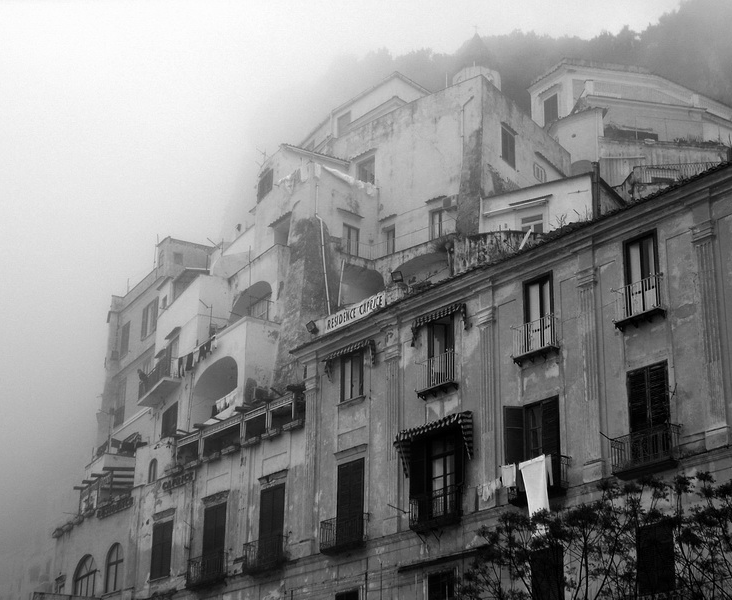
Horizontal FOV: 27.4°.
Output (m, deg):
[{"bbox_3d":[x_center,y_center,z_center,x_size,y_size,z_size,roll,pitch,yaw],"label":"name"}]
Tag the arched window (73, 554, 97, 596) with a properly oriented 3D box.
[{"bbox_3d":[-11.384,11.419,61.414,0.250,1.950,2.600,13,-25,-27],"label":"arched window"}]

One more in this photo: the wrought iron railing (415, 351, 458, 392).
[{"bbox_3d":[2.185,2.229,45.509,0.313,0.943,1.524,18,-27,-36],"label":"wrought iron railing"}]

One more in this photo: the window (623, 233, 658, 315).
[{"bbox_3d":[7.125,-0.622,38.552,0.200,2.254,1.134,19,-28,-36],"label":"window"}]

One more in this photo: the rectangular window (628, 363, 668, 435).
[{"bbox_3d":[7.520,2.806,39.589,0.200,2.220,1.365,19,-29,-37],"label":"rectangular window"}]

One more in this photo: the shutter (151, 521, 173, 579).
[{"bbox_3d":[-7.128,8.807,52.821,0.120,2.002,1.302,19,-28,-36],"label":"shutter"}]

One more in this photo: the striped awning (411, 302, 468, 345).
[{"bbox_3d":[2.218,0.729,46.002,0.411,0.843,2.210,18,-27,-36],"label":"striped awning"}]

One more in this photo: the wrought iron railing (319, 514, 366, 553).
[{"bbox_3d":[-0.671,7.285,47.119,0.331,0.905,2.069,18,-27,-36],"label":"wrought iron railing"}]

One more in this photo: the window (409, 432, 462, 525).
[{"bbox_3d":[2.075,5.212,44.687,0.308,2.539,2.005,18,-27,-36],"label":"window"}]

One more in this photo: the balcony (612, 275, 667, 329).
[{"bbox_3d":[7.250,0.062,39.753,0.396,1.021,1.461,18,-27,-36],"label":"balcony"}]

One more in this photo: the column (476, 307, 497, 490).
[{"bbox_3d":[3.534,2.881,44.067,0.210,5.470,0.680,18,-28,-35],"label":"column"}]

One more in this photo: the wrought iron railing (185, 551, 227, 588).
[{"bbox_3d":[-5.606,9.621,53.243,0.340,1.050,2.270,18,-28,-35],"label":"wrought iron railing"}]

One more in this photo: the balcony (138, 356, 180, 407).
[{"bbox_3d":[-9.754,3.963,70.966,0.838,1.119,3.923,12,-25,-24],"label":"balcony"}]

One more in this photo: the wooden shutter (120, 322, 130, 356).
[{"bbox_3d":[-11.778,2.005,73.959,0.150,1.722,1.070,13,-25,-27],"label":"wooden shutter"}]

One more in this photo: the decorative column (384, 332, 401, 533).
[{"bbox_3d":[0.863,4.132,46.759,0.206,6.374,0.668,18,-27,-36],"label":"decorative column"}]

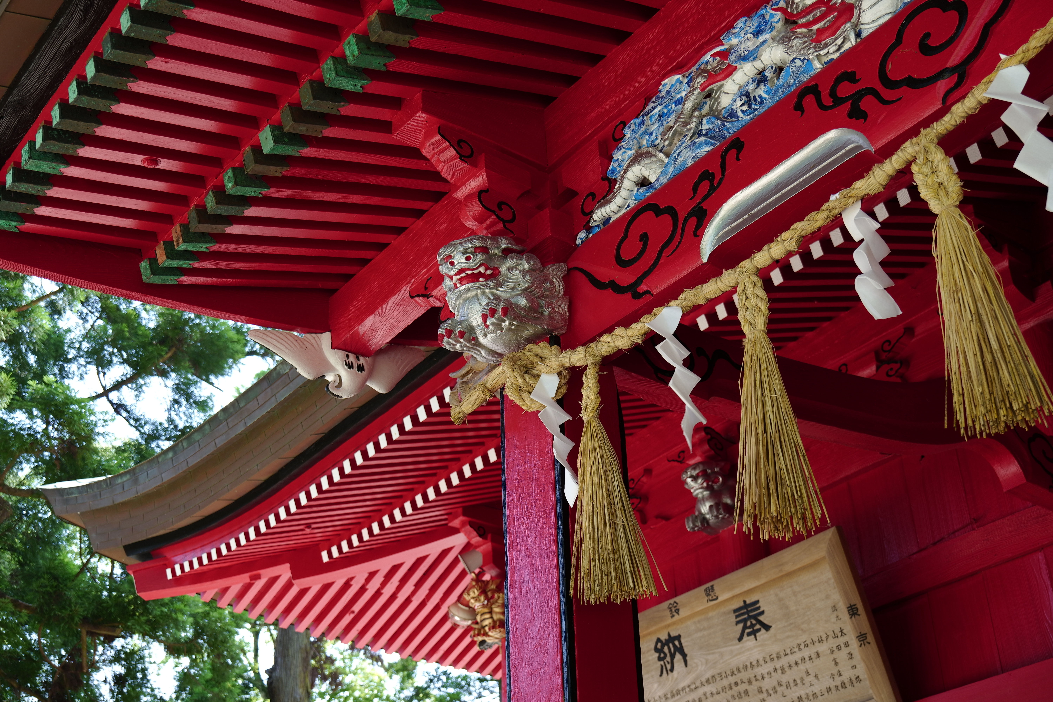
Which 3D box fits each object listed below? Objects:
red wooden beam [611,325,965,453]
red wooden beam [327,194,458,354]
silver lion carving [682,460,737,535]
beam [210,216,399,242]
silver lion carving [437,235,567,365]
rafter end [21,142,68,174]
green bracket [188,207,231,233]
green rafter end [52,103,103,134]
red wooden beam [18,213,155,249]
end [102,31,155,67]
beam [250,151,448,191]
[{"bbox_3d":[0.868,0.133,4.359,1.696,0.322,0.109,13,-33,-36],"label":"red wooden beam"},{"bbox_3d":[-0.377,-0.259,4.607,0.134,0.227,0.852,19,-36,-32],"label":"red wooden beam"},{"bbox_3d":[0.793,0.623,5.850,0.225,0.261,0.247,-28,-39,36],"label":"silver lion carving"},{"bbox_3d":[-0.632,-0.369,4.063,0.641,0.059,0.050,0,-25,-43],"label":"beam"},{"bbox_3d":[-0.054,-0.123,3.313,0.252,0.266,0.259,-28,-39,36],"label":"silver lion carving"},{"bbox_3d":[-1.247,-0.499,3.565,0.107,0.054,0.047,5,-28,-41],"label":"rafter end"},{"bbox_3d":[-0.962,-0.401,4.189,0.116,0.064,0.050,0,-24,-41],"label":"green bracket"},{"bbox_3d":[-1.122,-0.579,3.432,0.108,0.046,0.046,5,-28,-41],"label":"green rafter end"},{"bbox_3d":[-1.333,-0.375,4.201,0.441,0.059,0.053,5,-28,-39],"label":"red wooden beam"},{"bbox_3d":[-0.935,-0.707,3.232,0.107,0.048,0.046,5,-28,-41],"label":"end"},{"bbox_3d":[-0.512,-0.547,4.159,0.749,0.064,0.051,0,-24,-41],"label":"beam"}]

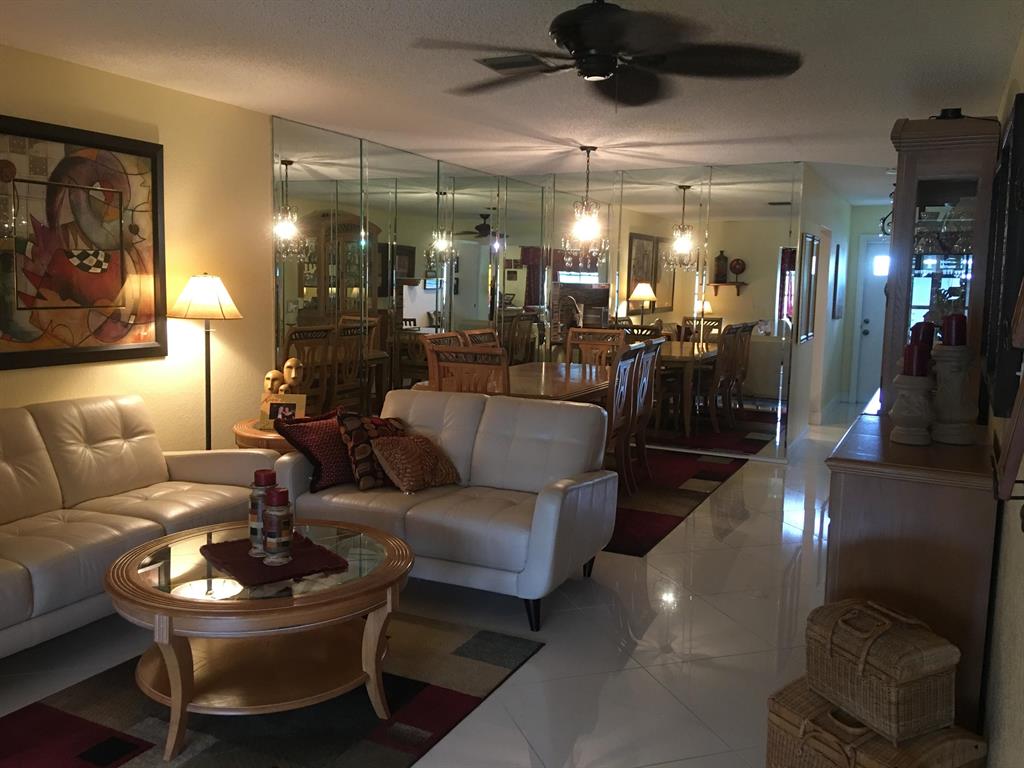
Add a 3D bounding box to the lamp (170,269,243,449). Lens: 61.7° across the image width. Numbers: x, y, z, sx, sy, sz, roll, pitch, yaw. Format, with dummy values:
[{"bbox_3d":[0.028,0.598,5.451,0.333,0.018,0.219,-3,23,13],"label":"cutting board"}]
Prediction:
[{"bbox_3d":[-1.685,0.124,4.775,0.407,1.456,0.407,4,7,27],"label":"lamp"}]

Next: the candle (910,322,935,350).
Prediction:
[{"bbox_3d":[1.497,-0.166,3.128,0.081,0.108,0.081,4,7,27],"label":"candle"}]

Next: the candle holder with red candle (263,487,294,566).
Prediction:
[{"bbox_3d":[-0.814,0.494,2.982,0.097,0.250,0.097,1,7,0],"label":"candle holder with red candle"}]

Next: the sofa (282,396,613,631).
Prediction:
[{"bbox_3d":[-0.295,0.525,4.118,1.430,0.855,0.840,4,7,25],"label":"sofa"}]

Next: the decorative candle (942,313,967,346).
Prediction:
[{"bbox_3d":[1.575,-0.194,3.051,0.080,0.105,0.080,4,7,27],"label":"decorative candle"}]

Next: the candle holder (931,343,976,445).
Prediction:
[{"bbox_3d":[1.684,0.034,3.241,0.140,0.375,0.140,4,7,26],"label":"candle holder"}]

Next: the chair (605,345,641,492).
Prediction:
[{"bbox_3d":[0.605,0.248,5.800,0.570,1.050,0.480,4,7,26],"label":"chair"}]

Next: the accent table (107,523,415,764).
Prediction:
[{"bbox_3d":[-0.845,0.831,2.968,1.000,0.490,1.000,1,6,0],"label":"accent table"}]

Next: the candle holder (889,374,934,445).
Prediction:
[{"bbox_3d":[1.515,0.096,3.236,0.140,0.250,0.140,4,7,26],"label":"candle holder"}]

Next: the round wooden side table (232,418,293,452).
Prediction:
[{"bbox_3d":[-1.243,0.541,4.992,0.730,0.600,0.730,4,7,26],"label":"round wooden side table"}]

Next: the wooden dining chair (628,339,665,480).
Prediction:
[{"bbox_3d":[0.771,0.208,6.213,0.560,1.050,0.470,4,7,27],"label":"wooden dining chair"}]

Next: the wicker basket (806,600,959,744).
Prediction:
[{"bbox_3d":[0.982,0.744,2.279,0.216,0.240,0.320,-2,7,-24],"label":"wicker basket"}]

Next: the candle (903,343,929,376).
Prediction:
[{"bbox_3d":[1.518,-0.091,3.214,0.080,0.120,0.080,4,7,26],"label":"candle"}]

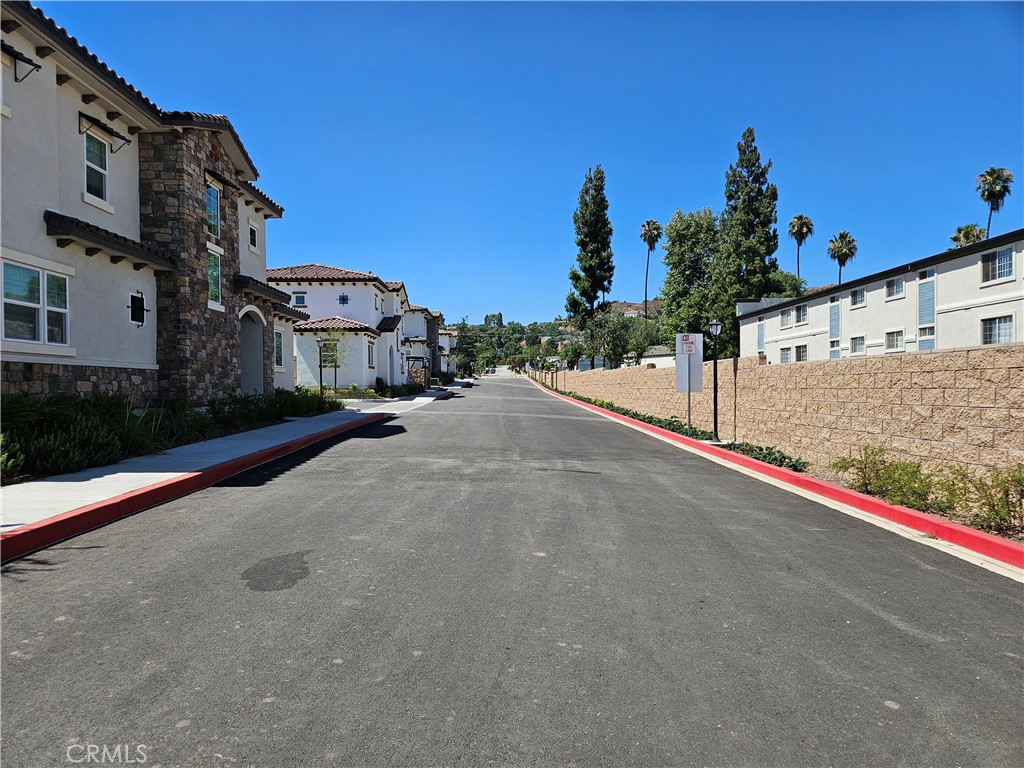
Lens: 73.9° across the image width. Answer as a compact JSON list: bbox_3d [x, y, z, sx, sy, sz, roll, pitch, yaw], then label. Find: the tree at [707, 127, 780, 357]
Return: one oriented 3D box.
[{"bbox_3d":[21.277,-11.873,62.000,6.200,23.000,6.200,0,0,0],"label":"tree"}]

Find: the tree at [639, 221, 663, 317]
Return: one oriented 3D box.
[{"bbox_3d":[17.443,-10.792,86.000,2.900,20.000,2.900,0,0,0],"label":"tree"}]

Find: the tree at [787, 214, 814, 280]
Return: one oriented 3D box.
[{"bbox_3d":[33.980,-10.121,80.000,3.100,19.500,3.100,0,0,0],"label":"tree"}]

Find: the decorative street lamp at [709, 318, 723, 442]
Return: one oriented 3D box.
[{"bbox_3d":[4.493,-0.078,15.000,0.280,2.710,0.280,0,0,0],"label":"decorative street lamp"}]

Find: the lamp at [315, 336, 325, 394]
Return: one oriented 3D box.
[{"bbox_3d":[-7.036,-0.384,25.000,0.280,2.700,0.280,0,0,0],"label":"lamp"}]

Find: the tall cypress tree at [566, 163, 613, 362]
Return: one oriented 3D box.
[{"bbox_3d":[7.845,-11.337,68.000,4.600,21.000,4.600,0,0,0],"label":"tall cypress tree"}]

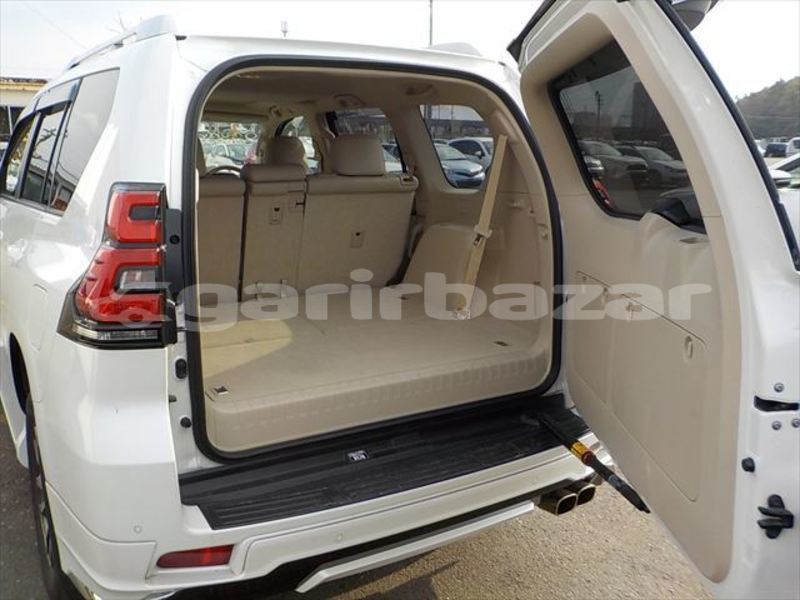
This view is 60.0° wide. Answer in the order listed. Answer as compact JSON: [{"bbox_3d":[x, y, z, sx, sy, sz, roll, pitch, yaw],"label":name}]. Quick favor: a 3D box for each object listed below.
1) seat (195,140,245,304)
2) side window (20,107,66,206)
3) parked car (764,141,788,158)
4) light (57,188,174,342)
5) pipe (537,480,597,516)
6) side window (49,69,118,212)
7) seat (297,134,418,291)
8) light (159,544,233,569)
[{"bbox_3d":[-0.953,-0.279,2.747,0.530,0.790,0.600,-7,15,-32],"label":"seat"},{"bbox_3d":[-1.410,-0.567,2.752,0.030,0.400,0.860,14,3,-34],"label":"side window"},{"bbox_3d":[31.415,-12.474,57.849,1.700,1.500,4.200,5,14,20],"label":"parked car"},{"bbox_3d":[-0.666,-0.082,1.601,0.225,0.372,0.270,-7,15,-32],"label":"light"},{"bbox_3d":[0.546,0.645,2.330,0.165,0.070,0.140,-7,15,-30],"label":"pipe"},{"bbox_3d":[-0.950,-0.460,2.054,0.030,0.420,0.600,14,3,-35],"label":"side window"},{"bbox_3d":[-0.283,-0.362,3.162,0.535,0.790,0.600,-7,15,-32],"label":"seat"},{"bbox_3d":[-0.492,0.615,1.667,0.185,0.052,0.035,-4,14,-18],"label":"light"}]

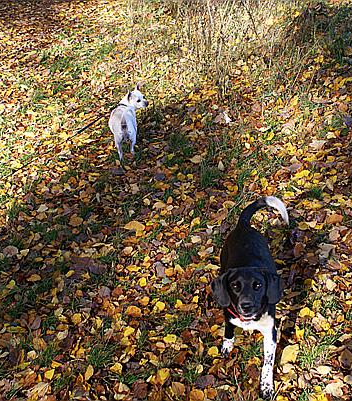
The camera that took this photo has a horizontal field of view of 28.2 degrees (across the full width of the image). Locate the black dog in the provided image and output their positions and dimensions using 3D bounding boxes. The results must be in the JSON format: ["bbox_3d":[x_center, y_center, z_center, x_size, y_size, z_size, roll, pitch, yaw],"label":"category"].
[{"bbox_3d":[0.245,0.287,2.312,0.250,0.490,0.580,3,27,7],"label":"black dog"}]

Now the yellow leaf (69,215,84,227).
[{"bbox_3d":[-0.491,0.097,3.450,0.071,0.025,0.080,-4,24,-8],"label":"yellow leaf"}]

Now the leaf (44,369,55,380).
[{"bbox_3d":[-0.409,0.563,2.266,0.029,0.014,0.039,-6,28,-12],"label":"leaf"}]

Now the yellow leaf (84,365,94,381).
[{"bbox_3d":[-0.281,0.558,2.274,0.029,0.014,0.039,-4,27,-8],"label":"yellow leaf"}]

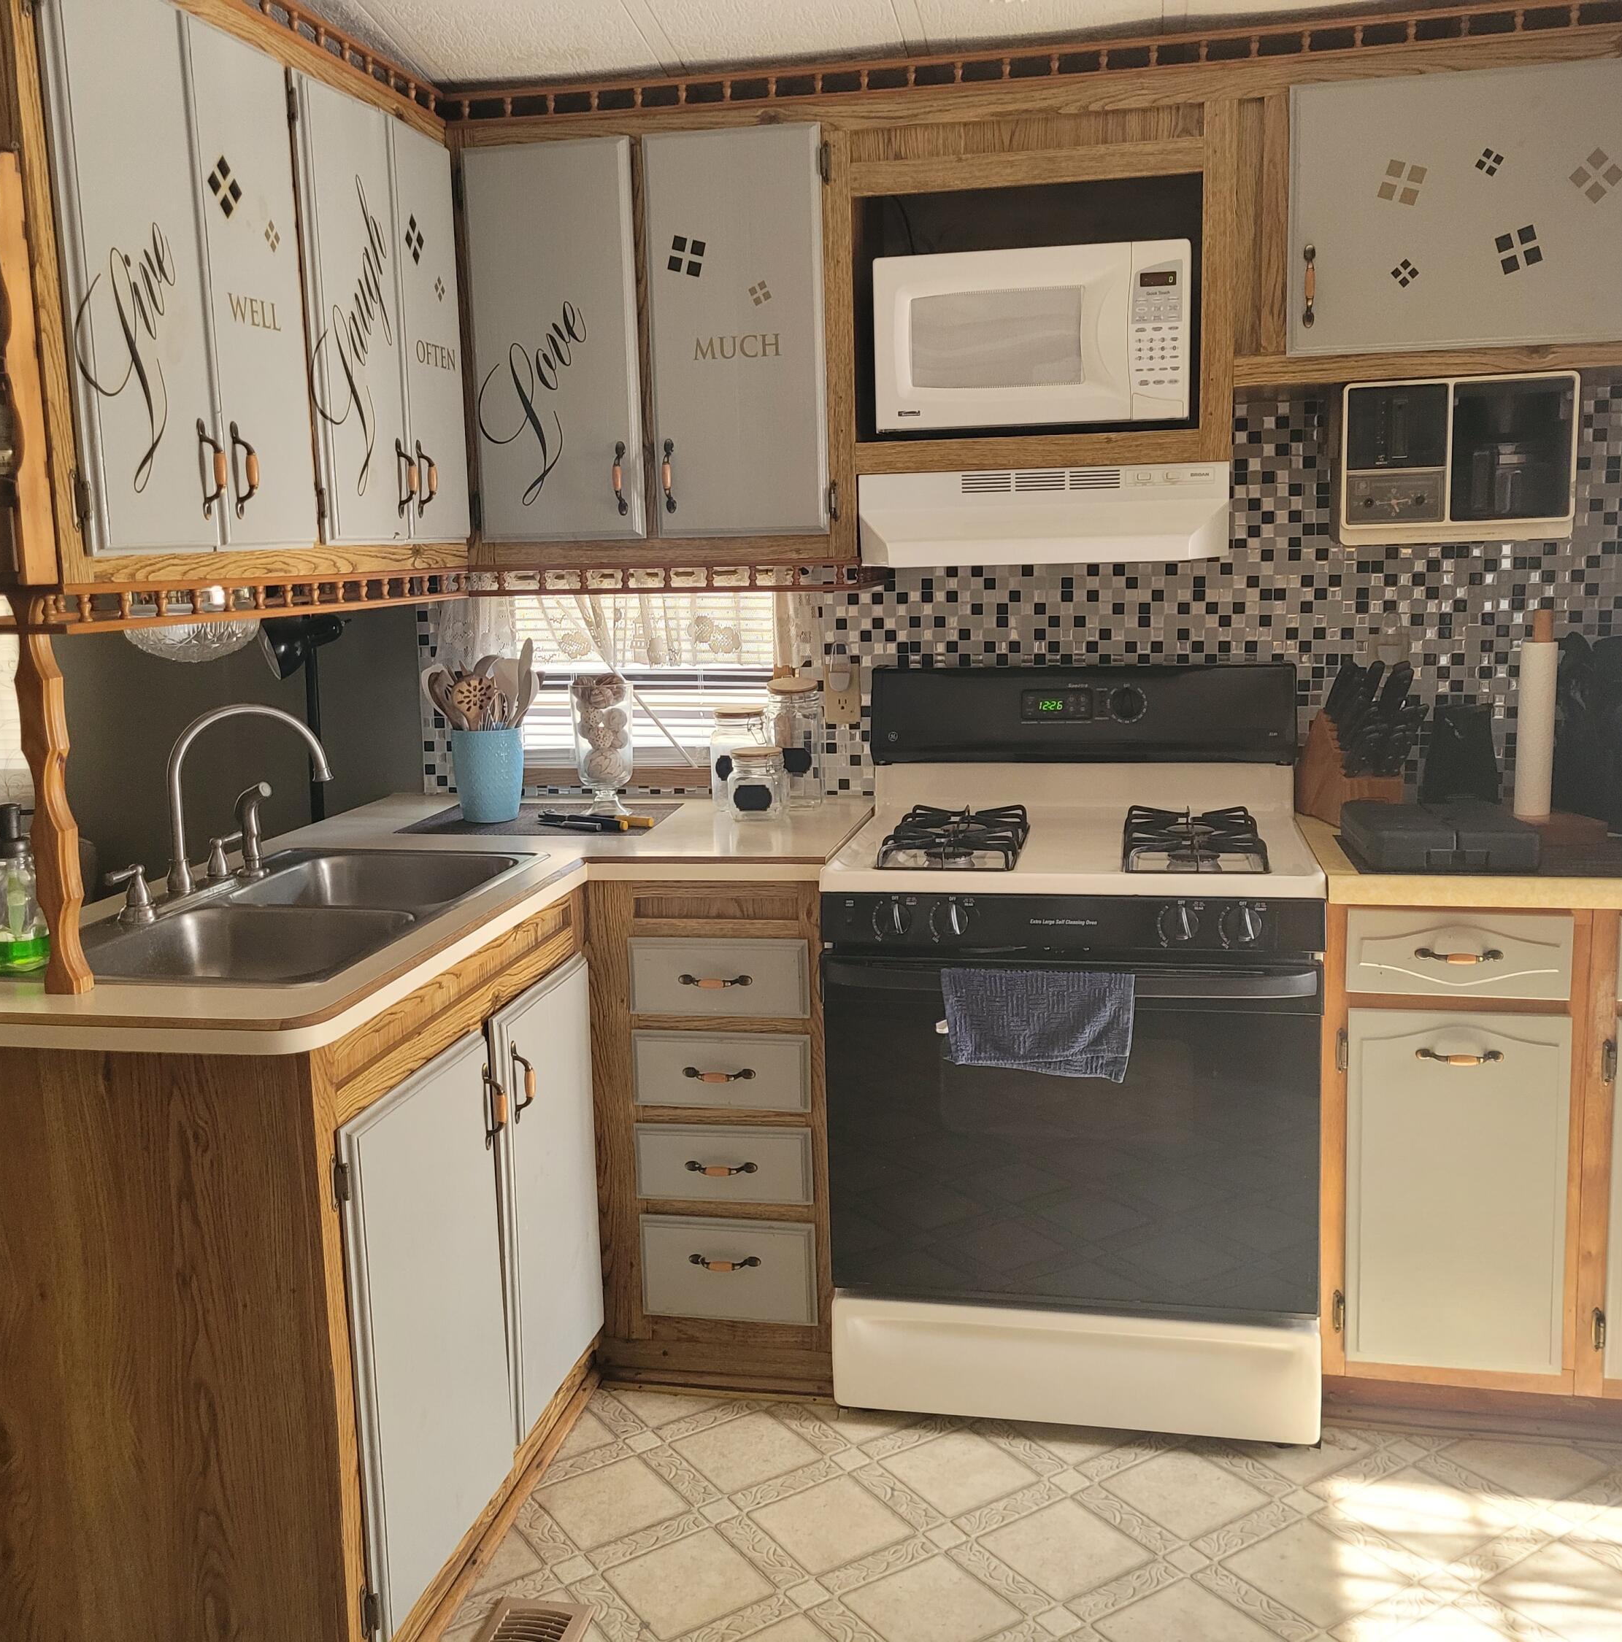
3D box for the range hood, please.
[{"bbox_3d":[0.404,-0.523,2.828,0.609,0.154,0.445,0,10,12],"label":"range hood"}]

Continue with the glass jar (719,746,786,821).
[{"bbox_3d":[-0.100,-0.071,3.075,0.104,0.126,0.103,1,10,13],"label":"glass jar"}]

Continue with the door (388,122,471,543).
[{"bbox_3d":[-0.642,-0.806,2.747,0.020,0.660,0.242,0,10,11],"label":"door"}]

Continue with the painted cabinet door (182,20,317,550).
[{"bbox_3d":[-0.750,-0.703,2.197,0.020,0.660,0.248,0,10,11],"label":"painted cabinet door"}]

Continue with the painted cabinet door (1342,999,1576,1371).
[{"bbox_3d":[0.967,0.557,2.468,0.312,0.557,0.020,0,10,11],"label":"painted cabinet door"}]

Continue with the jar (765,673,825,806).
[{"bbox_3d":[-0.031,-0.149,3.156,0.095,0.235,0.095,0,10,12],"label":"jar"}]

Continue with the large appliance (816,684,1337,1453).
[{"bbox_3d":[0.462,0.347,2.841,0.764,1.188,0.670,0,10,12],"label":"large appliance"}]

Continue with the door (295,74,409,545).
[{"bbox_3d":[-0.697,-0.756,2.500,0.025,0.661,0.285,0,10,12],"label":"door"}]

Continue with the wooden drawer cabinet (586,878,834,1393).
[{"bbox_3d":[-0.106,0.485,3.005,0.402,0.895,0.575,0,10,12],"label":"wooden drawer cabinet"}]

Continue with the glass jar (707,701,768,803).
[{"bbox_3d":[-0.142,-0.119,3.178,0.103,0.188,0.103,1,10,13],"label":"glass jar"}]

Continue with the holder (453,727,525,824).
[{"bbox_3d":[-0.604,-0.086,3.087,0.128,0.168,0.128,0,10,12],"label":"holder"}]

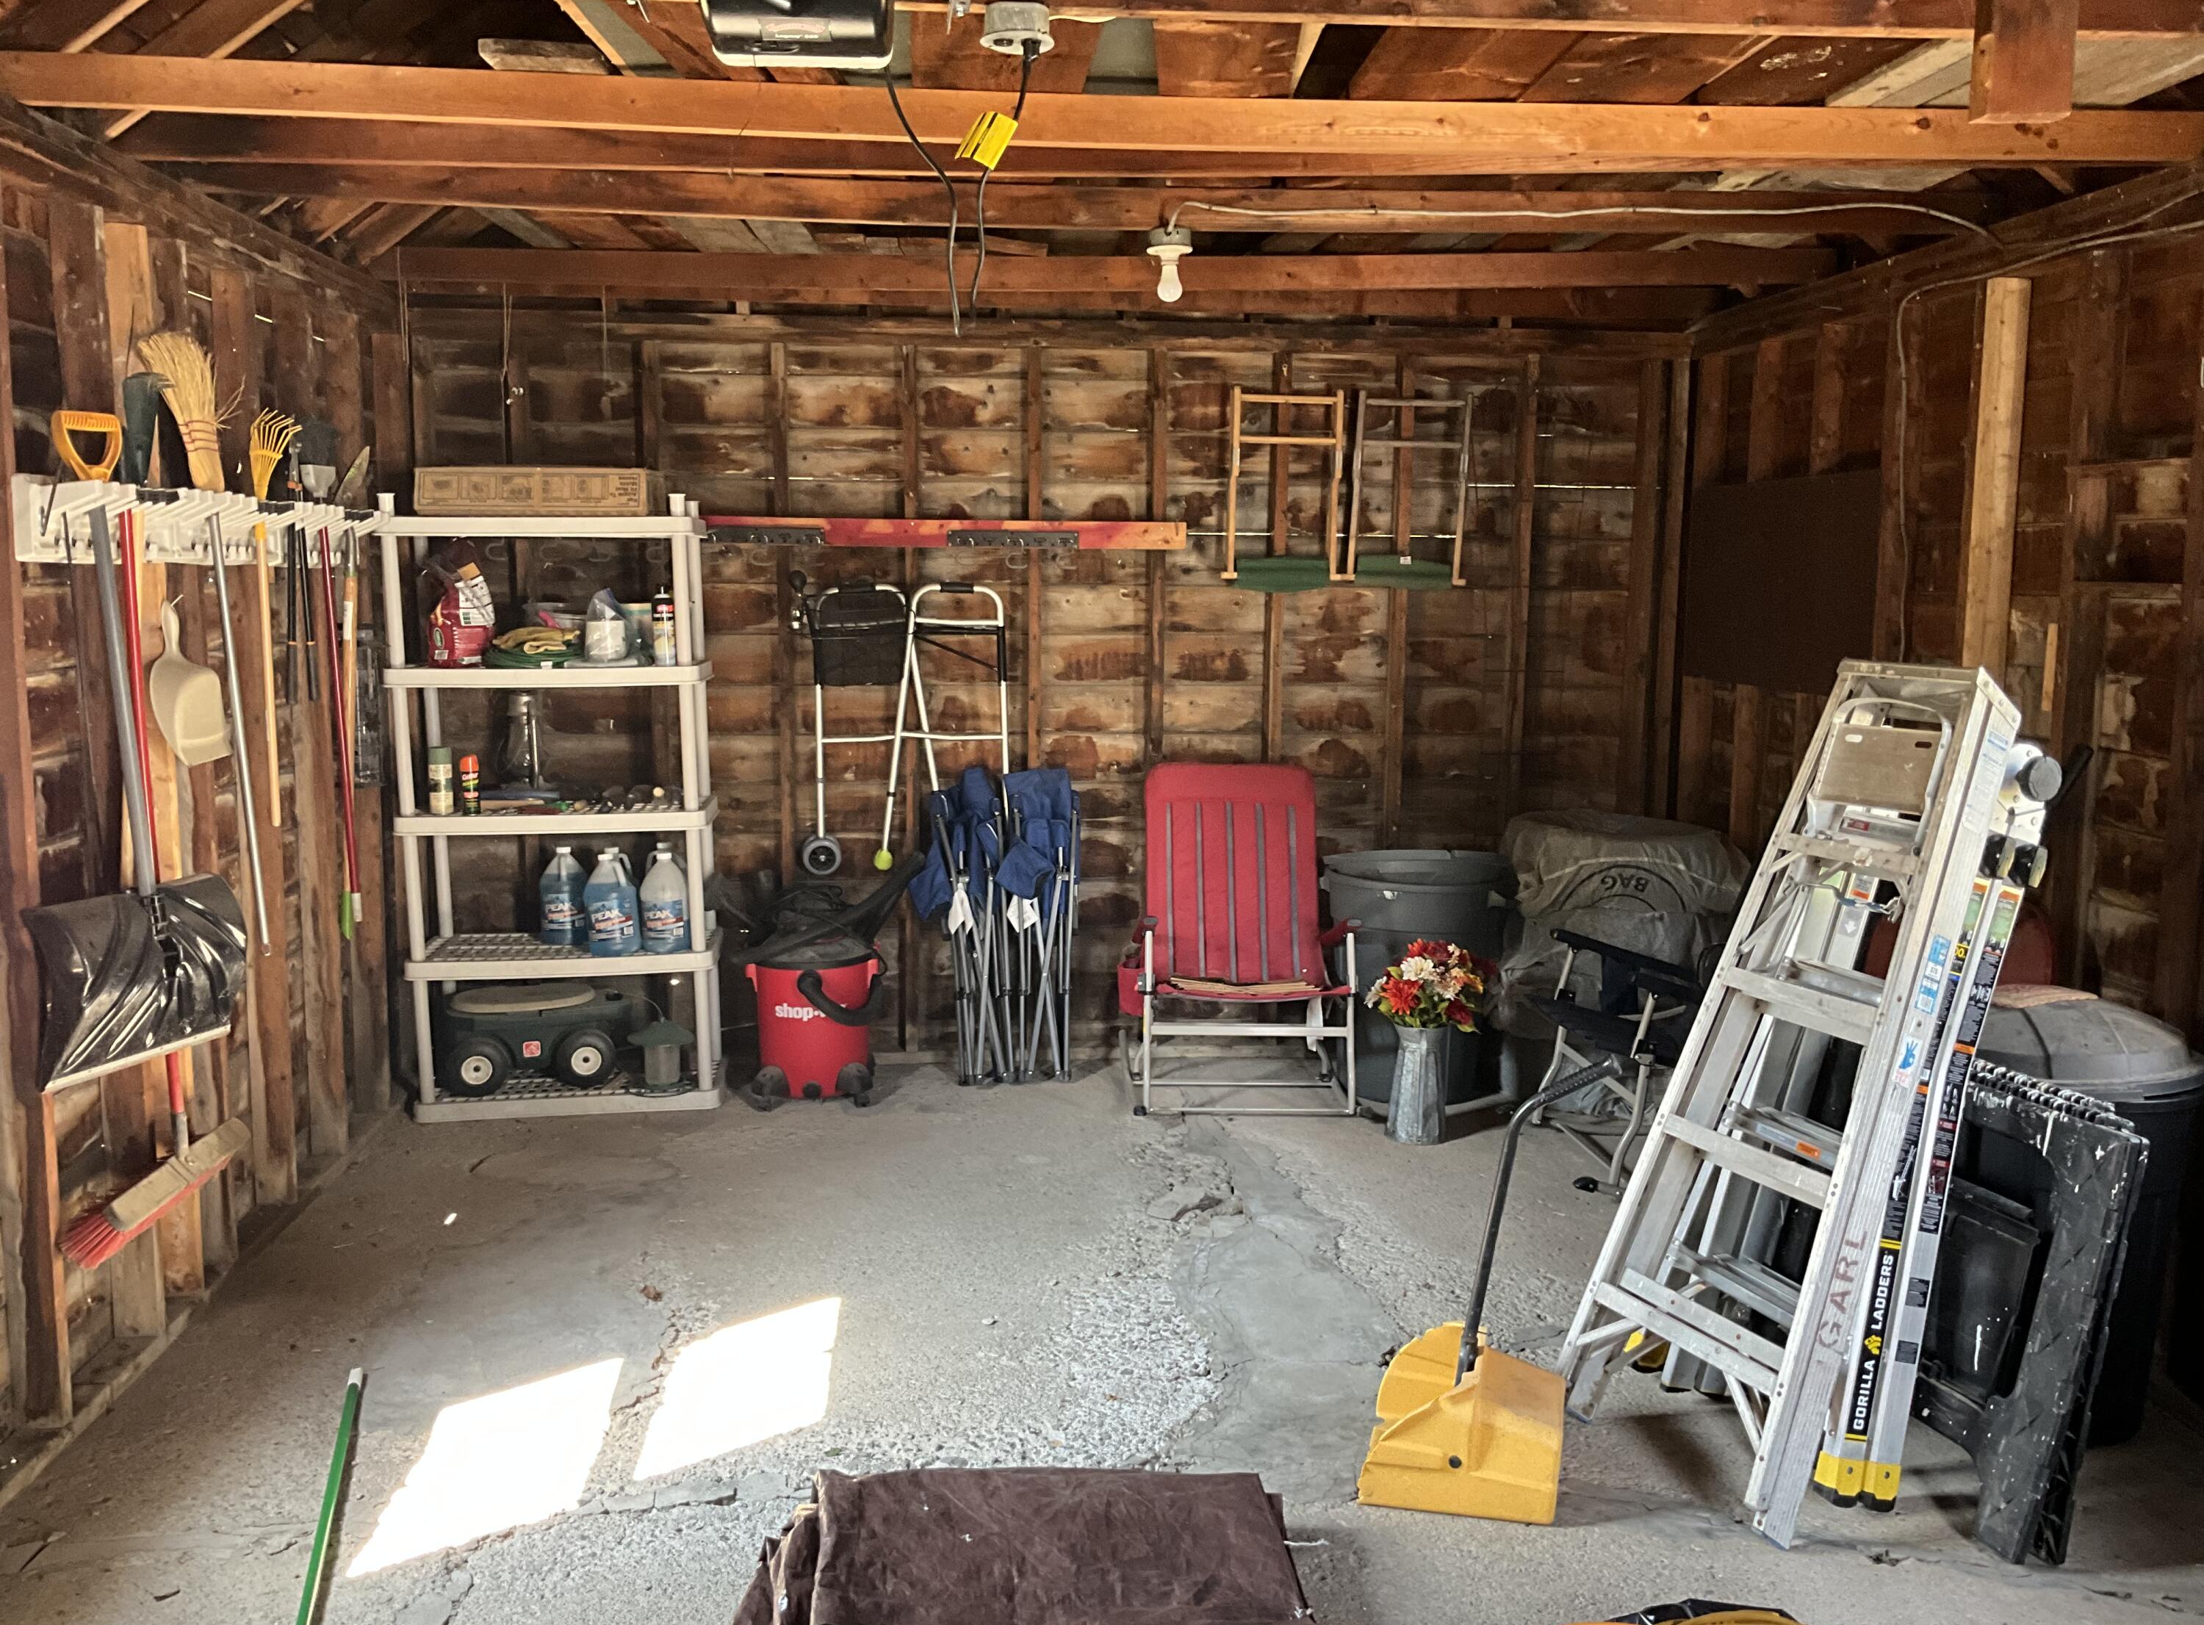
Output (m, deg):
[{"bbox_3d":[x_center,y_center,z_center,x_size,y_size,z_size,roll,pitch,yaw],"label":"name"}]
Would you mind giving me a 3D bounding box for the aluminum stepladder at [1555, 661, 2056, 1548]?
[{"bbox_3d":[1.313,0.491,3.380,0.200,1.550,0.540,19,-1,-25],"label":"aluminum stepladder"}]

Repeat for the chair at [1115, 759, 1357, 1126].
[{"bbox_3d":[0.410,0.377,5.844,0.700,1.020,0.580,0,8,-3],"label":"chair"}]

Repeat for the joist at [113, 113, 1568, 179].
[{"bbox_3d":[0.043,-1.374,3.823,4.200,0.105,0.045,0,8,-1],"label":"joist"}]

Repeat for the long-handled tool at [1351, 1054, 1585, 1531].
[{"bbox_3d":[0.672,0.827,3.333,0.370,0.800,0.270,2,8,11],"label":"long-handled tool"}]

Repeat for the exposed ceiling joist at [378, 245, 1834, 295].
[{"bbox_3d":[-0.023,-1.575,5.360,4.250,0.105,0.045,0,8,1],"label":"exposed ceiling joist"}]

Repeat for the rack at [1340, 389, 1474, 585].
[{"bbox_3d":[0.988,-1.053,5.948,0.410,0.610,0.120,0,8,-3],"label":"rack"}]

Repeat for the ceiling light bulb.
[{"bbox_3d":[0.161,-1.319,4.439,0.115,0.182,0.115,0,8,-5],"label":"ceiling light bulb"}]

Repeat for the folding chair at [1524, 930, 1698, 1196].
[{"bbox_3d":[1.609,0.579,5.256,0.660,0.800,0.660,0,8,-7],"label":"folding chair"}]

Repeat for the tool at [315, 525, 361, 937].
[{"bbox_3d":[-1.988,-0.223,4.832,0.050,1.120,0.080,0,12,-5],"label":"tool"}]

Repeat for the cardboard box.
[{"bbox_3d":[-1.674,-0.952,5.517,0.670,0.135,0.260,0,8,-3],"label":"cardboard box"}]

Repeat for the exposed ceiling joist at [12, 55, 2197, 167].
[{"bbox_3d":[0.073,-1.310,3.487,4.120,0.096,0.050,0,8,-4],"label":"exposed ceiling joist"}]

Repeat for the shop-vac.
[{"bbox_3d":[-0.880,0.527,5.793,0.540,0.710,0.480,-1,8,-9],"label":"shop-vac"}]

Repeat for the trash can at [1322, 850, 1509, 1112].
[{"bbox_3d":[1.006,0.524,5.928,0.610,0.720,0.600,1,8,0],"label":"trash can"}]

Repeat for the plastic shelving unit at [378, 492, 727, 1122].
[{"bbox_3d":[-1.638,-0.028,5.655,0.890,1.850,0.440,-1,8,-5],"label":"plastic shelving unit"}]

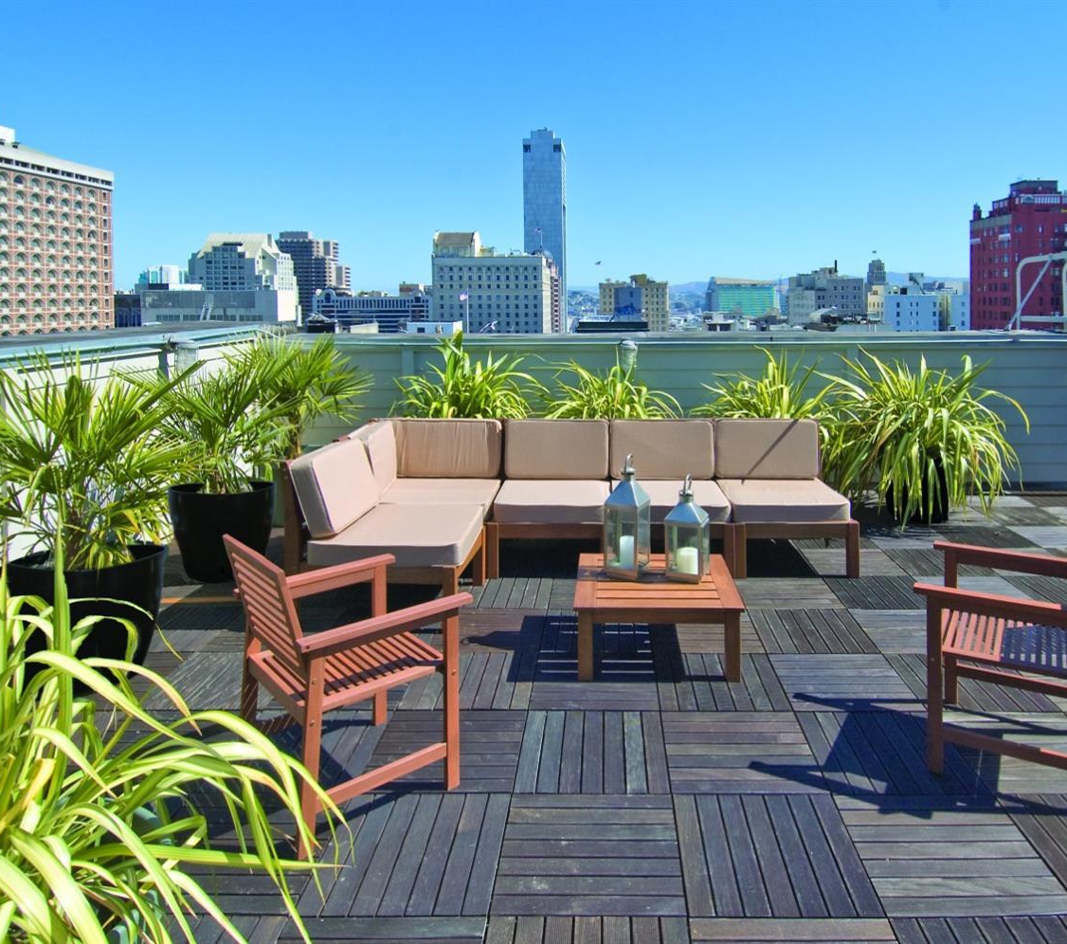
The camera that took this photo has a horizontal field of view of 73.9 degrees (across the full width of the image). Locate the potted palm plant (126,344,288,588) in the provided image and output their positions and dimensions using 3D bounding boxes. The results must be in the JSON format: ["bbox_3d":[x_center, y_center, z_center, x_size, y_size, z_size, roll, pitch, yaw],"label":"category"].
[{"bbox_3d":[-2.020,-0.050,4.400,0.920,1.330,0.900,0,11,0],"label":"potted palm plant"}]

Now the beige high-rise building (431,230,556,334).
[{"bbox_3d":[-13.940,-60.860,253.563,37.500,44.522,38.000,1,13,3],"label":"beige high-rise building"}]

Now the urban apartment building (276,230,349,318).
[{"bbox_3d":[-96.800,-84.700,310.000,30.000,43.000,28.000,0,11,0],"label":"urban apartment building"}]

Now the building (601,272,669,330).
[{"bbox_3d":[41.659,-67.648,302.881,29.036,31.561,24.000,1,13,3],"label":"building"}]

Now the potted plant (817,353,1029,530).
[{"bbox_3d":[3.060,-0.270,5.550,1.480,1.270,1.300,0,11,0],"label":"potted plant"}]

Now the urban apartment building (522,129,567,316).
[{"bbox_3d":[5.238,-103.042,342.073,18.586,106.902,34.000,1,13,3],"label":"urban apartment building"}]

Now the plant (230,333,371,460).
[{"bbox_3d":[-1.742,-0.292,5.154,0.900,1.350,0.855,1,13,3],"label":"plant"}]

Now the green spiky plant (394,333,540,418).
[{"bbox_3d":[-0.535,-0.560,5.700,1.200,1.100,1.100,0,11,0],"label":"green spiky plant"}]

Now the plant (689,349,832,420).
[{"bbox_3d":[1.773,-0.278,5.427,0.980,1.200,0.931,1,13,3],"label":"plant"}]

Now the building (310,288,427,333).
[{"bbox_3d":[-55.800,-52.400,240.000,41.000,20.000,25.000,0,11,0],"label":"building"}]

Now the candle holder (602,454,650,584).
[{"bbox_3d":[0.438,0.190,3.285,0.170,0.572,0.170,6,14,24],"label":"candle holder"}]

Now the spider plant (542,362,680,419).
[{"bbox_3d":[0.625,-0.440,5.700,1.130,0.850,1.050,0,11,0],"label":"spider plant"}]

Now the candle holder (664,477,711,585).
[{"bbox_3d":[0.713,0.245,3.258,0.170,0.477,0.170,7,15,27],"label":"candle holder"}]

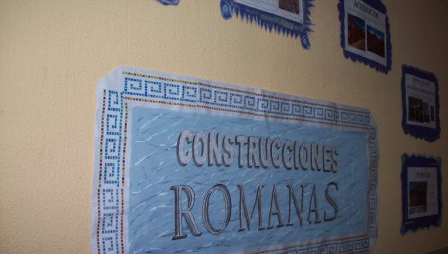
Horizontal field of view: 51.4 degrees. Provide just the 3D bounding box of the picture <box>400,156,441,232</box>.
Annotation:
[{"bbox_3d":[0.845,0.278,1.974,0.414,0.318,0.015,5,-6,-44],"label":"picture"}]

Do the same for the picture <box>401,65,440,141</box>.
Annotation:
[{"bbox_3d":[0.867,-0.095,2.024,0.395,0.309,0.015,5,-7,-44],"label":"picture"}]

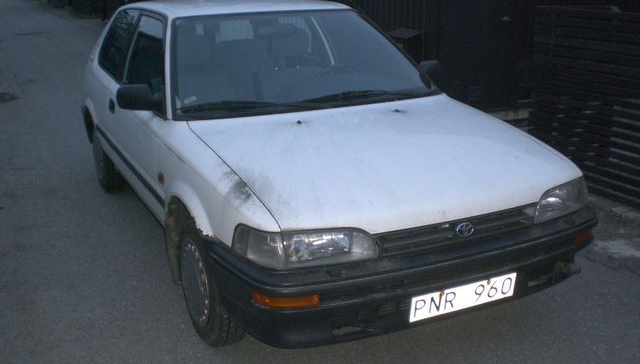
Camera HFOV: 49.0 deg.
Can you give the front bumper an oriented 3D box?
[{"bbox_3d":[0.420,0.309,2.789,1.620,0.350,0.540,-9,19,-25],"label":"front bumper"}]

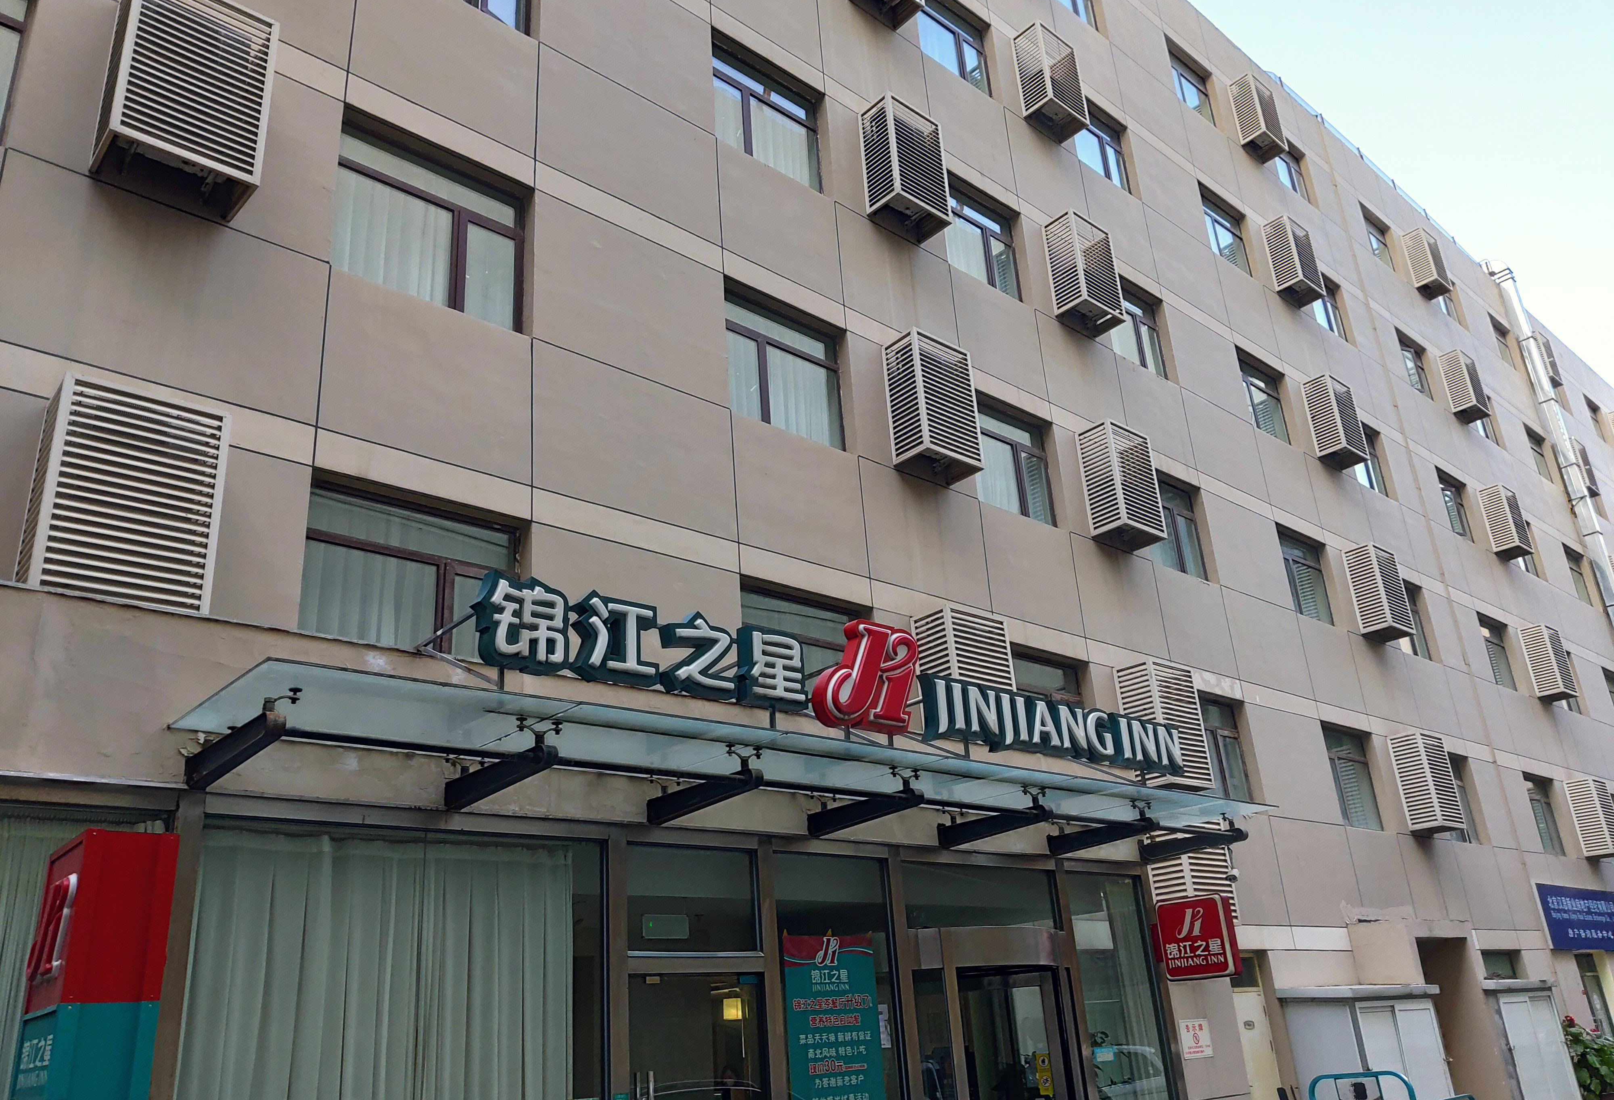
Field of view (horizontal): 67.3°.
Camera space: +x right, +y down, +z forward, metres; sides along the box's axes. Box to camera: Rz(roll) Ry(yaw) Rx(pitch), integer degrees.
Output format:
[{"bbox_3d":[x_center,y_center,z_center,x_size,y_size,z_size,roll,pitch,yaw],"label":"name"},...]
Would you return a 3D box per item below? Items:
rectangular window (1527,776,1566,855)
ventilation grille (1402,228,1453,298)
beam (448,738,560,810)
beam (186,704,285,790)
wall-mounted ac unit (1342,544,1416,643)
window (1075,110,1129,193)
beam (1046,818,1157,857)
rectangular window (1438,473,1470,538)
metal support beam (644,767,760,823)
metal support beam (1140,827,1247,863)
[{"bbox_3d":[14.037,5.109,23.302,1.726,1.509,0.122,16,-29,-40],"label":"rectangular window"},{"bbox_3d":[14.669,-6.770,28.707,0.884,1.415,0.482,16,-29,-40],"label":"ventilation grille"},{"bbox_3d":[-1.582,1.180,6.247,0.083,0.137,1.021,16,-29,-40],"label":"beam"},{"bbox_3d":[-2.671,0.957,5.658,0.093,0.150,1.024,16,-29,-40],"label":"beam"},{"bbox_3d":[9.534,0.710,20.190,0.909,1.427,0.477,16,-29,-40],"label":"wall-mounted ac unit"},{"bbox_3d":[4.520,-6.316,19.113,1.680,1.483,0.092,16,-29,-40],"label":"window"},{"bbox_3d":[2.504,2.421,10.255,0.081,0.161,1.066,16,-29,-40],"label":"beam"},{"bbox_3d":[14.229,-0.860,26.765,1.733,1.586,0.120,16,-29,-40],"label":"rectangular window"},{"bbox_3d":[-0.635,1.543,7.532,0.081,0.161,1.066,16,-29,-40],"label":"metal support beam"},{"bbox_3d":[3.554,2.715,11.166,0.081,0.161,1.066,16,-29,-40],"label":"metal support beam"}]

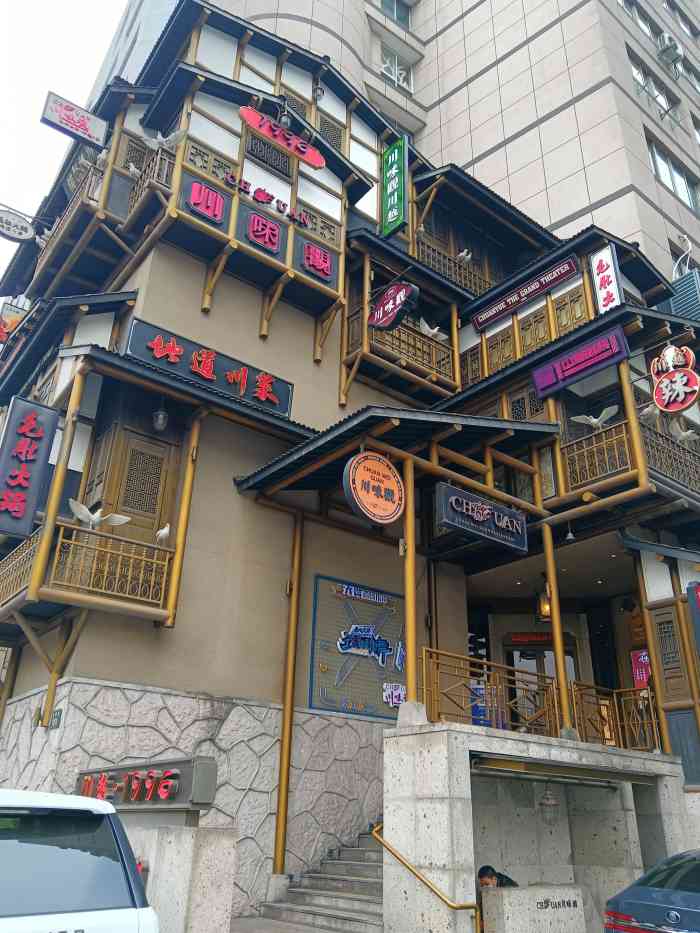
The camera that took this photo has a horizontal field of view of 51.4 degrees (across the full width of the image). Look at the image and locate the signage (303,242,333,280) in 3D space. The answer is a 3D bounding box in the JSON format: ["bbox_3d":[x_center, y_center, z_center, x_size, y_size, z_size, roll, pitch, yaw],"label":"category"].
[{"bbox_3d":[-0.625,-3.933,13.935,0.611,0.601,0.097,20,-32,-33],"label":"signage"}]

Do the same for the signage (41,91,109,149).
[{"bbox_3d":[-4.441,-5.614,11.866,0.979,0.612,0.122,19,-31,-32],"label":"signage"}]

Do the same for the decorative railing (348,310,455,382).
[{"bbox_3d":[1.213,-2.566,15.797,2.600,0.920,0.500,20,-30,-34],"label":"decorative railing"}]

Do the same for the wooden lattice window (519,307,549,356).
[{"bbox_3d":[3.788,-2.802,14.936,0.080,0.980,0.700,20,-30,-34],"label":"wooden lattice window"}]

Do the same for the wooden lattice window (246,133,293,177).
[{"bbox_3d":[-1.499,-5.742,13.507,0.989,0.612,0.071,20,-31,-33],"label":"wooden lattice window"}]

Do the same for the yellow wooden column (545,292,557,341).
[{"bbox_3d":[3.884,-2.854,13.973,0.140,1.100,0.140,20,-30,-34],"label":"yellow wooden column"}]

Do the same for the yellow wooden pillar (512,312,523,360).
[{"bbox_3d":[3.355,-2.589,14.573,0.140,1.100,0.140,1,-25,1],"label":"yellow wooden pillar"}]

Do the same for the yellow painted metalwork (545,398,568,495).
[{"bbox_3d":[3.690,-0.450,12.990,0.155,2.150,0.155,20,-30,-34],"label":"yellow painted metalwork"}]

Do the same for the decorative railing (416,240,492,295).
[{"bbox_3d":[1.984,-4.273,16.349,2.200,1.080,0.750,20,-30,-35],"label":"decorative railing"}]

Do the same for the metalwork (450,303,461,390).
[{"bbox_3d":[2.317,-2.619,15.806,0.145,2.289,0.145,20,-32,-33],"label":"metalwork"}]

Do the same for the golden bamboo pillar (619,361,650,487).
[{"bbox_3d":[4.320,-0.680,11.014,0.148,2.193,0.148,20,-31,-34],"label":"golden bamboo pillar"}]

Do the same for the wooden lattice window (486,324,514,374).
[{"bbox_3d":[3.219,-2.518,15.587,0.080,0.980,0.700,20,-30,-34],"label":"wooden lattice window"}]

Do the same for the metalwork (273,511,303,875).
[{"bbox_3d":[-0.862,3.022,10.558,0.150,5.070,0.150,20,-30,-35],"label":"metalwork"}]

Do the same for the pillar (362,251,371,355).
[{"bbox_3d":[0.338,-3.430,15.143,0.145,2.620,0.145,1,-25,1],"label":"pillar"}]

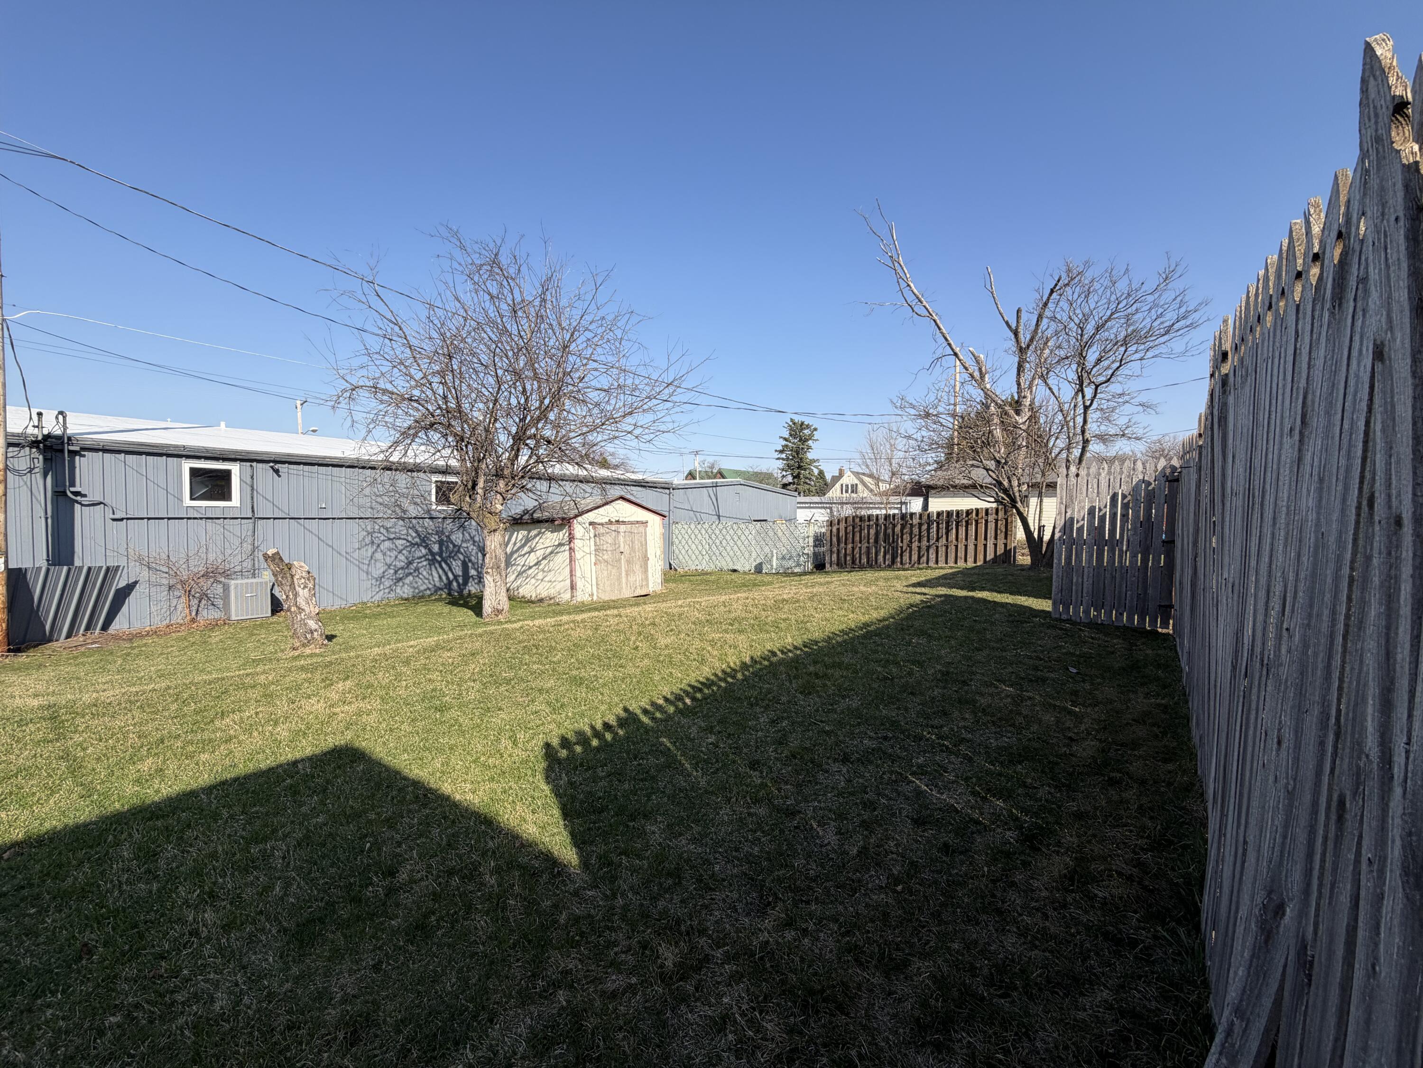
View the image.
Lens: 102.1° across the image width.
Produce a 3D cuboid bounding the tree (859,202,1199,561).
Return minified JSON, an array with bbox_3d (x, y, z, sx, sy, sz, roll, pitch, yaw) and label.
[{"bbox_3d":[7.217,-3.425,13.463,7.100,8.300,6.000,1,2,28],"label":"tree"}]

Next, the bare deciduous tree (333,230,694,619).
[{"bbox_3d":[-3.206,-1.824,9.793,5.800,6.500,5.500,0,2,-18],"label":"bare deciduous tree"}]

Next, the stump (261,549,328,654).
[{"bbox_3d":[-5.454,0.831,7.529,0.740,1.270,0.520,-1,2,-36],"label":"stump"}]

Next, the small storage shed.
[{"bbox_3d":[-2.988,0.220,13.477,2.500,2.220,2.700,2,2,37],"label":"small storage shed"}]

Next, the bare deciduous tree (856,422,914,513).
[{"bbox_3d":[8.232,-2.483,26.904,2.700,5.800,2.600,0,2,0],"label":"bare deciduous tree"}]

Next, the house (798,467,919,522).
[{"bbox_3d":[14.499,-3.710,56.890,10.000,6.700,11.000,2,2,37],"label":"house"}]

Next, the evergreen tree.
[{"bbox_3d":[8.828,-6.045,57.815,4.800,11.200,4.700,0,2,0],"label":"evergreen tree"}]

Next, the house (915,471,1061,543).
[{"bbox_3d":[15.263,-1.768,27.234,7.600,3.900,7.000,2,2,37],"label":"house"}]

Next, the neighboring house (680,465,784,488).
[{"bbox_3d":[3.340,-5.357,85.140,11.000,8.500,15.000,2,2,37],"label":"neighboring house"}]

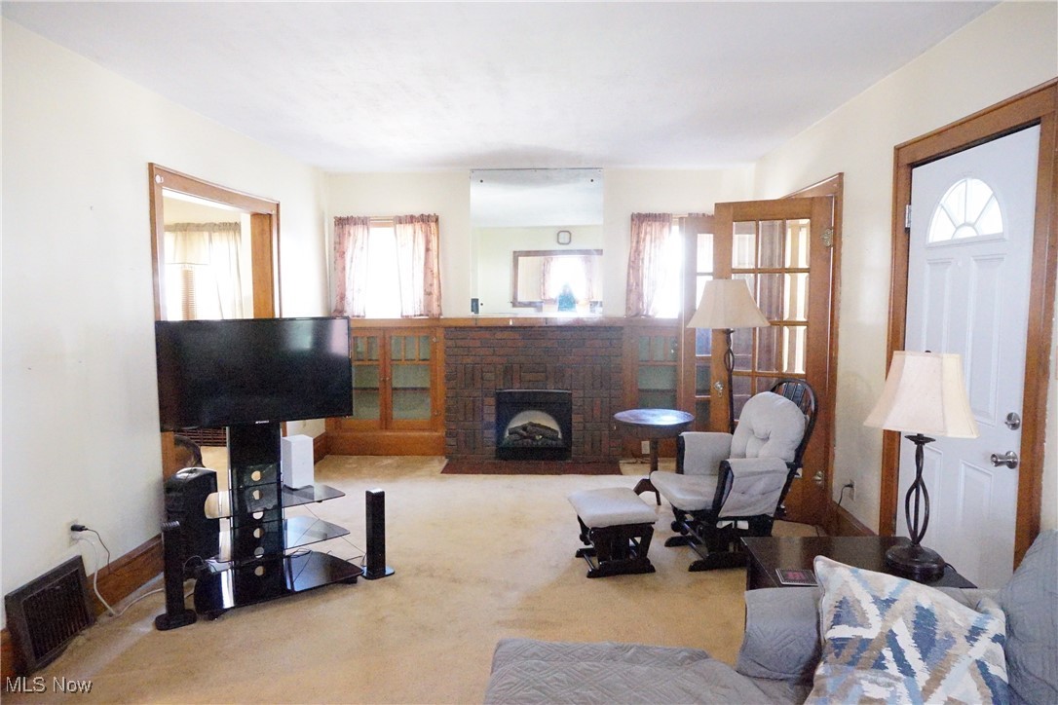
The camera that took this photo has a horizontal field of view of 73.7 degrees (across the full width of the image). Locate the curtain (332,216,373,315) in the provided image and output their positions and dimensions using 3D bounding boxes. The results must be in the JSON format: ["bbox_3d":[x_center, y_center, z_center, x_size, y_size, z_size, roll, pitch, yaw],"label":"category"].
[{"bbox_3d":[-1.584,-0.770,6.314,0.320,0.910,0.080,0,5,3],"label":"curtain"}]

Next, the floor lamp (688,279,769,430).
[{"bbox_3d":[1.220,0.322,4.292,0.480,1.517,0.480,0,5,3],"label":"floor lamp"}]

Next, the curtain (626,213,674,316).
[{"bbox_3d":[1.050,-0.764,6.148,0.407,0.892,0.070,0,5,2],"label":"curtain"}]

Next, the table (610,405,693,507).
[{"bbox_3d":[0.876,0.734,4.950,0.540,0.580,0.540,0,5,3],"label":"table"}]

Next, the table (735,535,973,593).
[{"bbox_3d":[1.075,0.977,2.393,0.606,0.560,0.439,0,5,2],"label":"table"}]

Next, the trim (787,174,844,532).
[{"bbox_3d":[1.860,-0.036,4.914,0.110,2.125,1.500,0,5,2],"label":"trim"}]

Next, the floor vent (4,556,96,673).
[{"bbox_3d":[-1.957,1.067,2.912,0.080,0.330,0.420,0,5,3],"label":"floor vent"}]

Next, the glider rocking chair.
[{"bbox_3d":[1.123,0.636,3.799,0.750,0.990,0.660,-1,5,-9],"label":"glider rocking chair"}]

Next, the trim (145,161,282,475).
[{"bbox_3d":[-1.953,0.025,4.501,0.170,2.137,1.661,0,5,3],"label":"trim"}]

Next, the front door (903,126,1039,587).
[{"bbox_3d":[1.800,0.178,2.943,0.050,2.030,0.885,0,5,2],"label":"front door"}]

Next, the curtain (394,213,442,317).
[{"bbox_3d":[-0.976,-0.768,6.232,0.409,0.917,0.070,0,5,2],"label":"curtain"}]

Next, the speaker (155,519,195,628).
[{"bbox_3d":[-1.585,0.979,3.152,0.150,0.455,0.100,-3,6,-30],"label":"speaker"}]

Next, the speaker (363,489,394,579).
[{"bbox_3d":[-0.783,0.928,3.663,0.145,0.445,0.095,-4,6,-37],"label":"speaker"}]

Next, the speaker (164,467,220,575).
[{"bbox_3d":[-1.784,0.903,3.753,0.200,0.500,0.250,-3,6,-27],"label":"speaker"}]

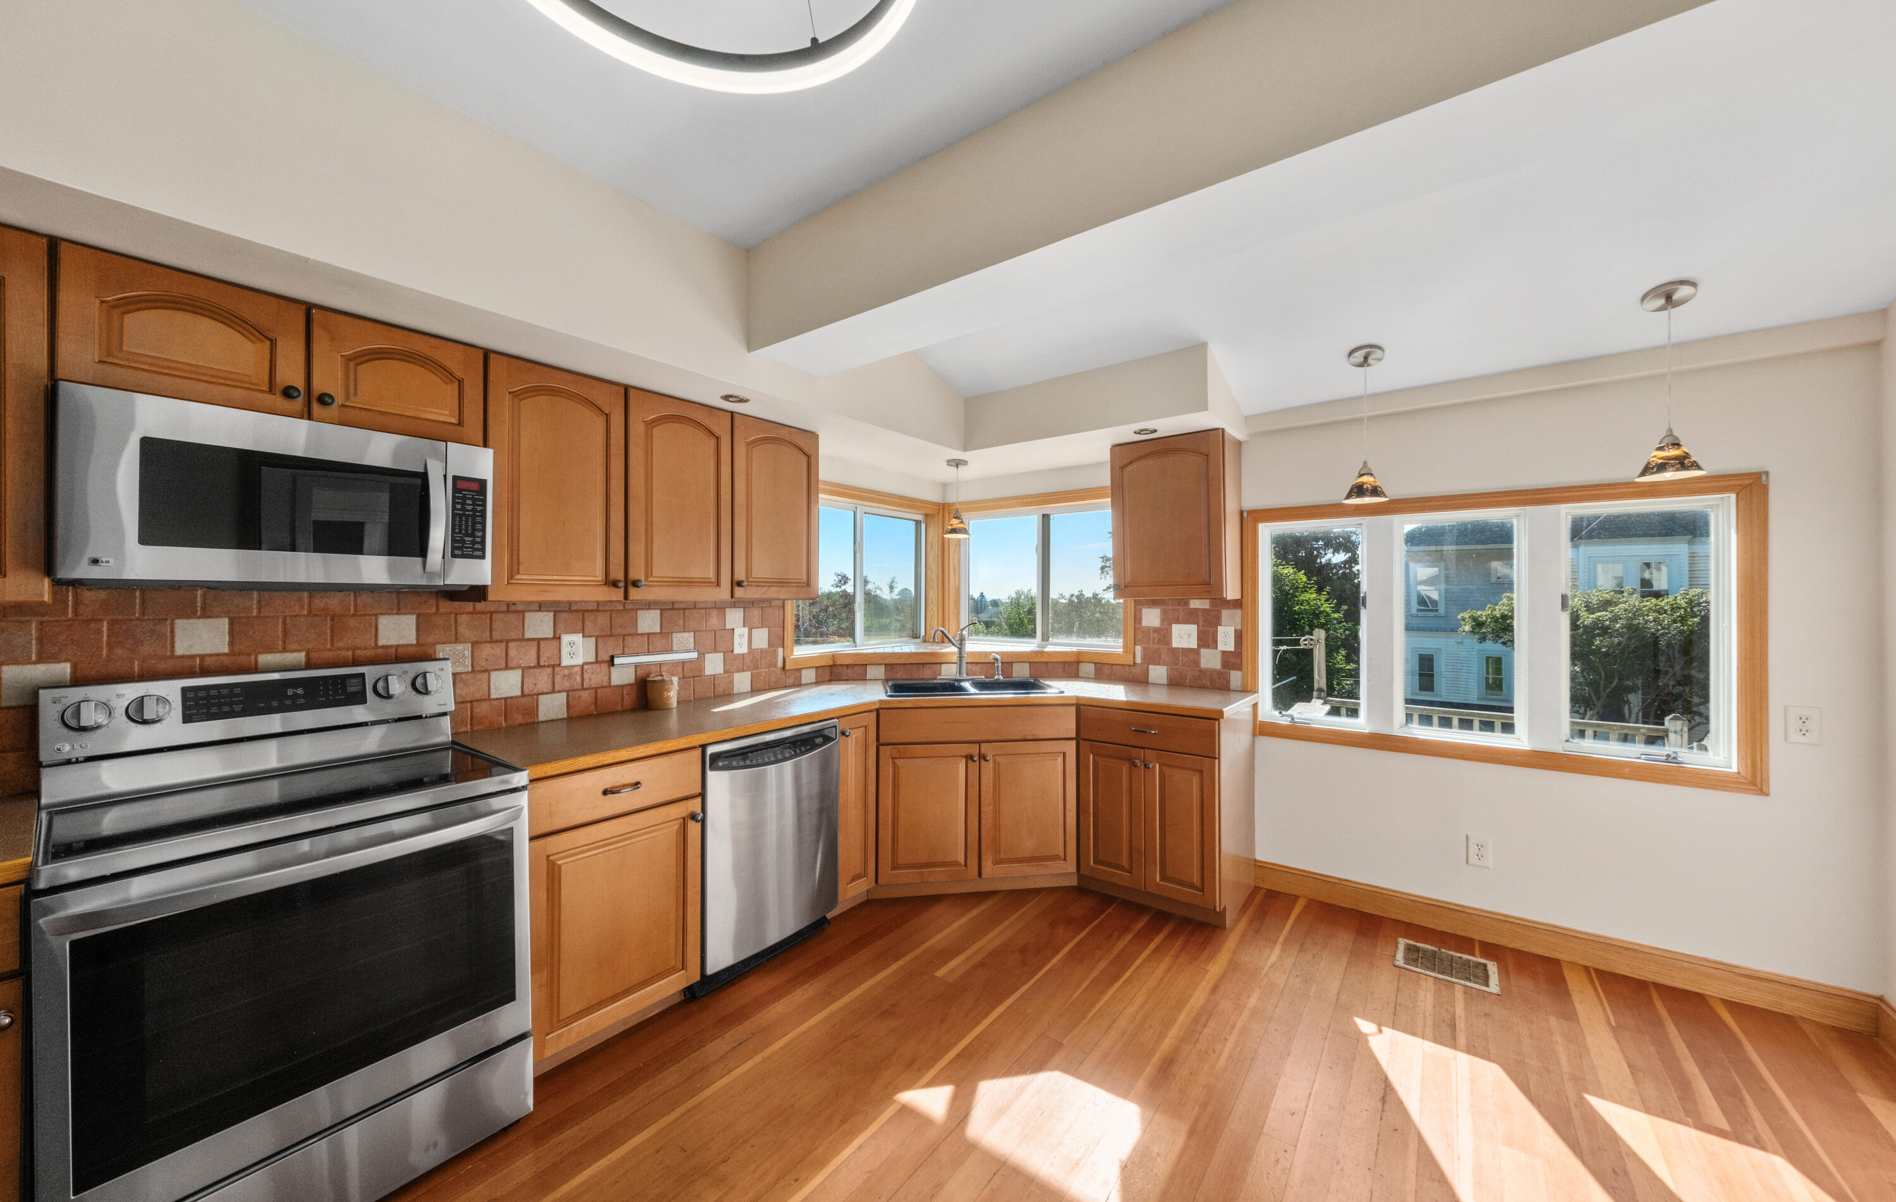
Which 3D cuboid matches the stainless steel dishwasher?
[{"bbox_3d":[-0.865,0.930,2.547,0.610,0.875,0.605,0,0,37],"label":"stainless steel dishwasher"}]

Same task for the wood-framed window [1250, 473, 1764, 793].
[{"bbox_3d":[2.104,0.111,2.612,1.607,1.071,0.100,0,0,37],"label":"wood-framed window"}]

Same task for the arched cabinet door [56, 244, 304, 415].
[{"bbox_3d":[-1.743,-0.605,1.461,0.022,0.291,0.359,0,0,37],"label":"arched cabinet door"}]

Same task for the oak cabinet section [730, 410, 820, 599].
[{"bbox_3d":[-0.749,-0.382,2.758,0.022,0.752,0.458,0,0,37],"label":"oak cabinet section"}]

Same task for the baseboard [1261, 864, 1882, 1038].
[{"bbox_3d":[2.168,1.288,2.480,1.756,0.120,0.020,0,0,36],"label":"baseboard"}]

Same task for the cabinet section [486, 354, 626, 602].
[{"bbox_3d":[-1.271,-0.378,2.076,0.022,0.752,0.403,0,0,37],"label":"cabinet section"}]

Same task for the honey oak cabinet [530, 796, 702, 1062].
[{"bbox_3d":[-1.230,0.963,2.117,0.600,0.618,0.512,0,0,37],"label":"honey oak cabinet"}]

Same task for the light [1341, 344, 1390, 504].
[{"bbox_3d":[1.649,-0.692,2.495,0.150,0.615,0.150,0,0,37],"label":"light"}]

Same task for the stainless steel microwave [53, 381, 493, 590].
[{"bbox_3d":[-1.742,-0.245,1.709,0.400,0.420,0.757,0,0,37],"label":"stainless steel microwave"}]

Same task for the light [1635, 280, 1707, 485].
[{"bbox_3d":[2.291,-0.682,2.002,0.148,0.605,0.148,0,0,37],"label":"light"}]

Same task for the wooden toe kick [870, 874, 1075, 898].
[{"bbox_3d":[0.136,1.317,2.983,1.007,0.106,0.018,0,0,-8],"label":"wooden toe kick"}]

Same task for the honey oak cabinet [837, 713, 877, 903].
[{"bbox_3d":[-0.623,0.886,2.890,0.590,0.785,0.225,0,0,37],"label":"honey oak cabinet"}]

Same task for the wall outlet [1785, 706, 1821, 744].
[{"bbox_3d":[2.781,0.405,2.052,0.073,0.117,0.010,0,0,37],"label":"wall outlet"}]

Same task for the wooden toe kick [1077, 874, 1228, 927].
[{"bbox_3d":[0.893,1.305,2.820,0.670,0.100,0.020,0,0,37],"label":"wooden toe kick"}]

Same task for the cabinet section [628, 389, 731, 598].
[{"bbox_3d":[-1.020,-0.380,2.405,0.022,0.752,0.417,0,0,37],"label":"cabinet section"}]

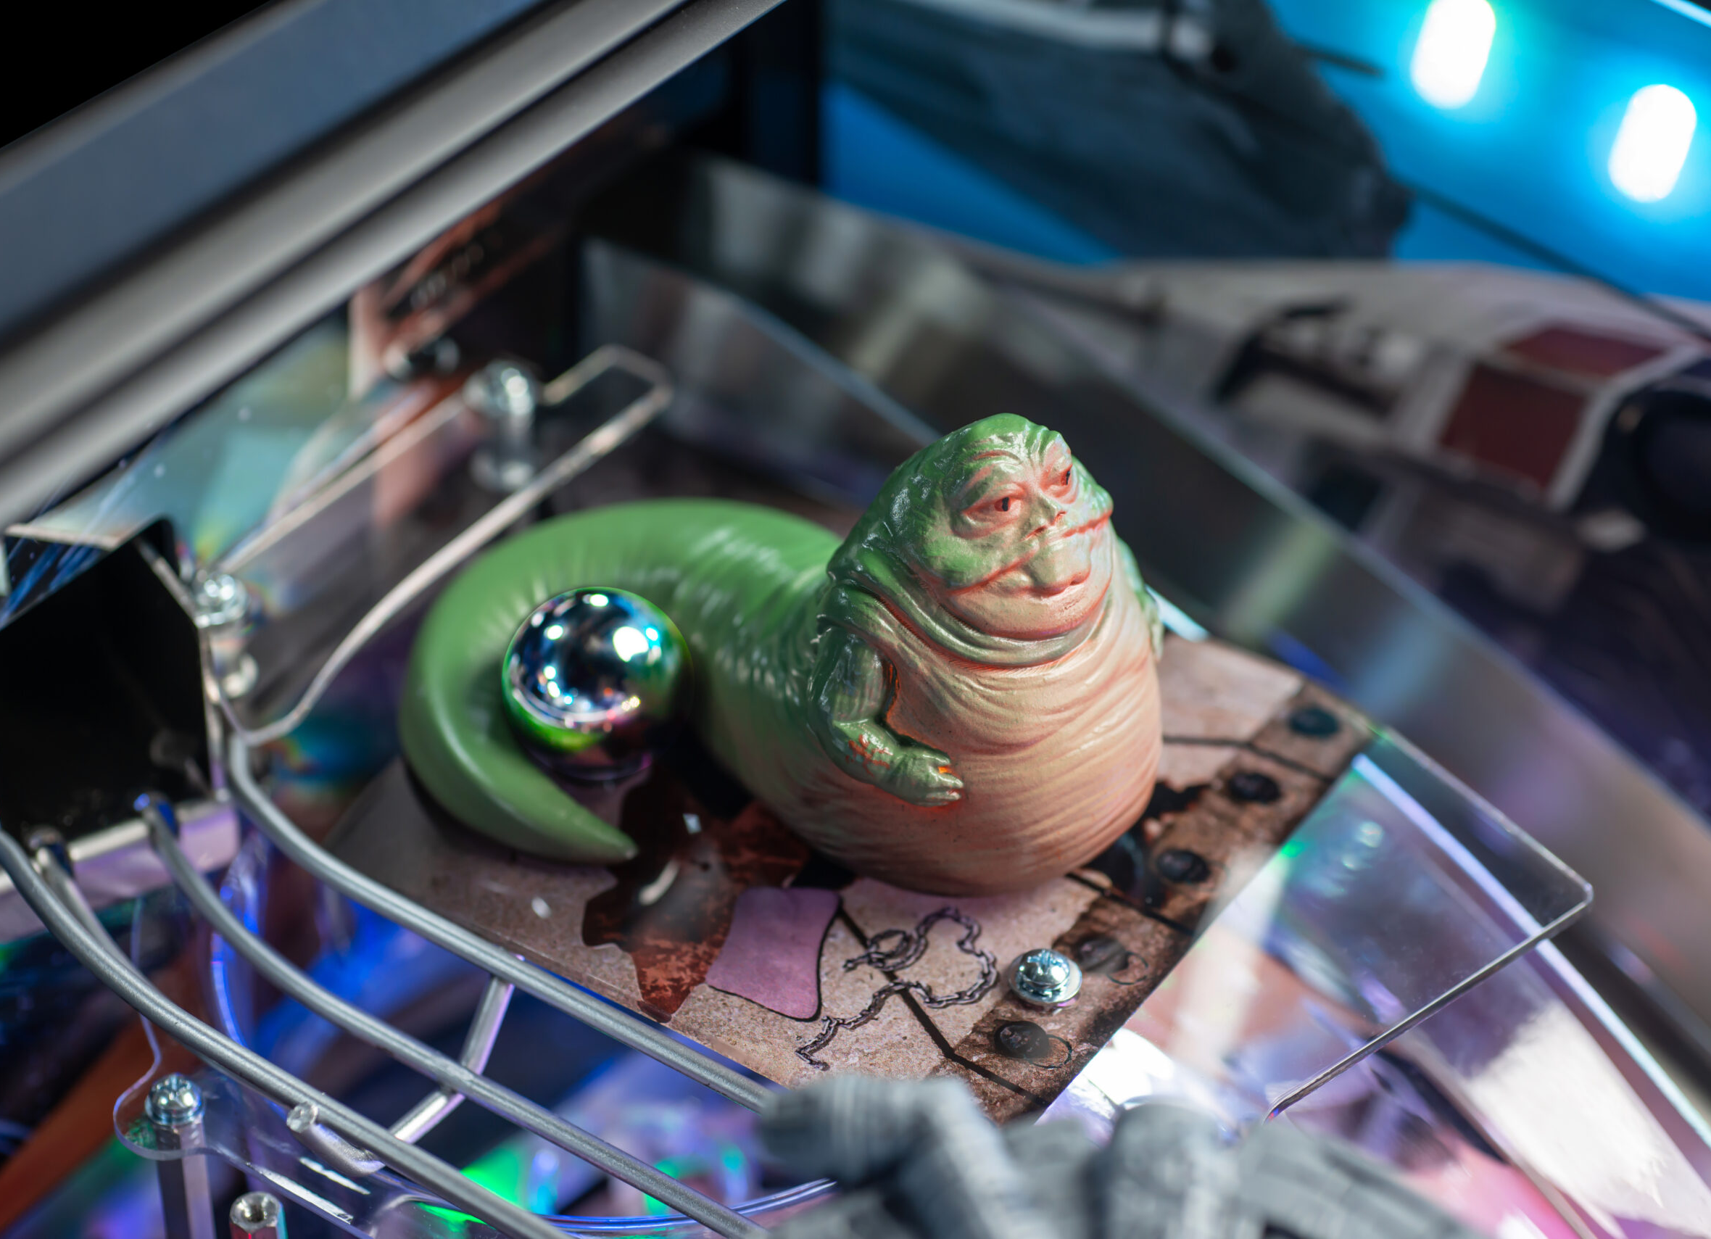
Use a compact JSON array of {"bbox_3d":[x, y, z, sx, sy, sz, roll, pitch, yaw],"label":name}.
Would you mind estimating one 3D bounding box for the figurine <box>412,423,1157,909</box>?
[{"bbox_3d":[-0.013,-0.003,0.426,0.085,0.062,0.101,-31,51,-32],"label":"figurine"}]

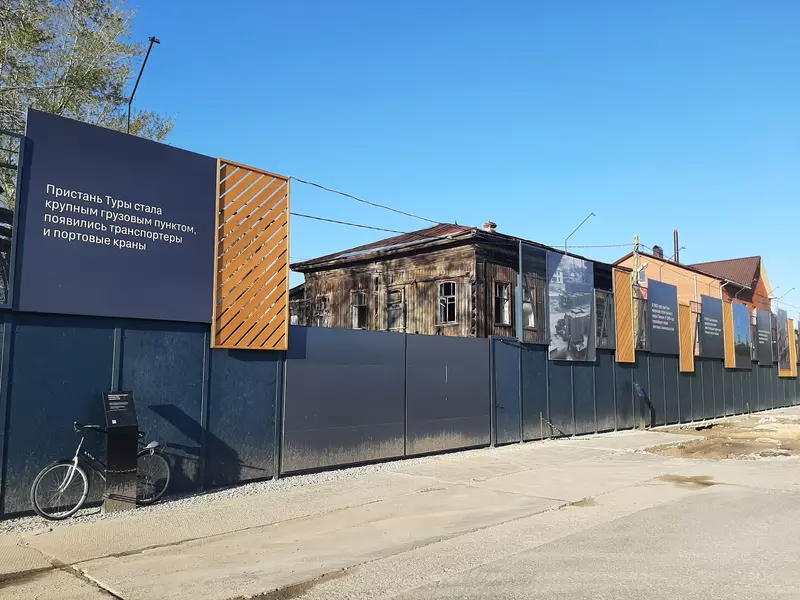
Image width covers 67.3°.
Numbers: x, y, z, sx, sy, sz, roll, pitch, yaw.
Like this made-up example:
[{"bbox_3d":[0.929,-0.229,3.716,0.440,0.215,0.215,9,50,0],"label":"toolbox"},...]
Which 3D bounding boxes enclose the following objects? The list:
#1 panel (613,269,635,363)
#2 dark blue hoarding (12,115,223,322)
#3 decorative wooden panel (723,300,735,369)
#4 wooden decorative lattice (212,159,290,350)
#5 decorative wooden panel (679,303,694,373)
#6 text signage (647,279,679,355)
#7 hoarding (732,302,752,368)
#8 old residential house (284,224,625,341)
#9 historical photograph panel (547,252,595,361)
[{"bbox_3d":[6.877,0.496,18.576,0.120,2.837,1.347,-6,-9,44],"label":"panel"},{"bbox_3d":[-3.661,-0.982,8.039,0.100,2.463,2.473,-6,-9,44],"label":"dark blue hoarding"},{"bbox_3d":[14.052,1.492,25.741,0.120,2.823,1.277,-6,-9,44],"label":"decorative wooden panel"},{"bbox_3d":[-2.312,-0.652,9.385,0.120,2.838,1.292,-6,-9,44],"label":"wooden decorative lattice"},{"bbox_3d":[10.516,1.417,22.164,0.120,2.460,1.260,-6,-9,44],"label":"decorative wooden panel"},{"bbox_3d":[9.116,0.630,20.816,0.100,2.412,2.539,-6,-9,44],"label":"text signage"},{"bbox_3d":[15.369,1.654,27.044,0.100,2.819,2.301,-6,-9,44],"label":"hoarding"},{"bbox_3d":[3.084,0.806,28.128,10.831,8.349,12.173,-6,-9,44],"label":"old residential house"},{"bbox_3d":[4.640,0.238,16.321,0.100,2.812,2.504,-6,-9,44],"label":"historical photograph panel"}]

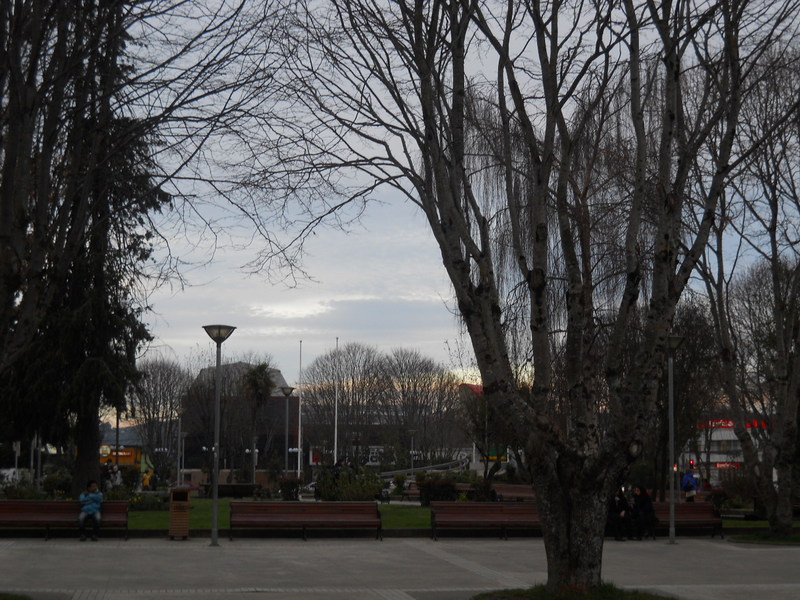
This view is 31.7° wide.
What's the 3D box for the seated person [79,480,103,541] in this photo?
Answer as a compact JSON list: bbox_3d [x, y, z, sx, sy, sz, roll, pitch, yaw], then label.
[{"bbox_3d":[-6.357,4.344,29.098,0.500,1.220,0.750,1,-7,-5],"label":"seated person"}]

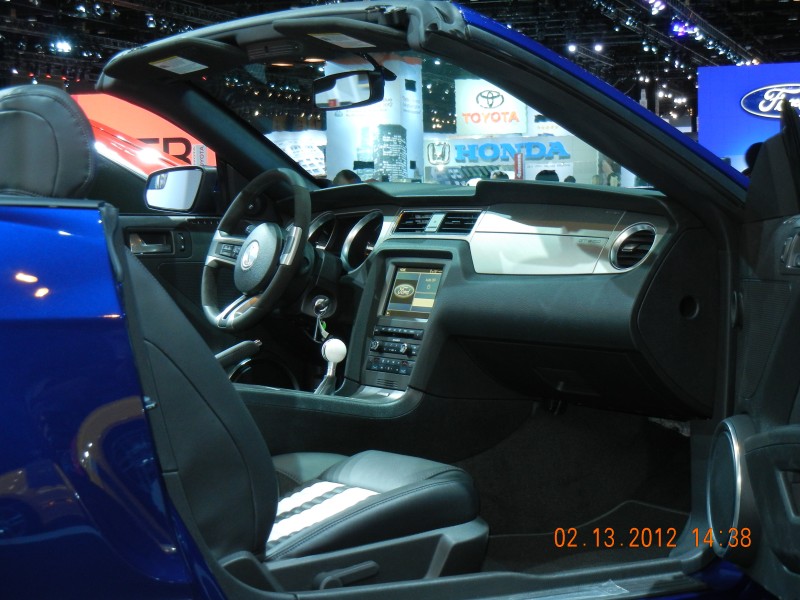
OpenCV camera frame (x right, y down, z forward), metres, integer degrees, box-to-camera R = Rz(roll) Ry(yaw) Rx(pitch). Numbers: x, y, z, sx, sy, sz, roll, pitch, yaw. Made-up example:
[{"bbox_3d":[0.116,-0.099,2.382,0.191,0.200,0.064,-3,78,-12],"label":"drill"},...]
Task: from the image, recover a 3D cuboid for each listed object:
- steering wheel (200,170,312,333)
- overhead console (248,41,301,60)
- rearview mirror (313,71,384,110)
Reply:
[{"bbox_3d":[-0.298,-0.105,3.821,0.090,0.375,0.375,26,-12,-31],"label":"steering wheel"},{"bbox_3d":[-0.247,-0.487,3.473,0.052,0.030,0.155,15,-7,-34],"label":"overhead console"},{"bbox_3d":[-0.101,-0.412,3.499,0.045,0.065,0.245,-7,6,-26],"label":"rearview mirror"}]

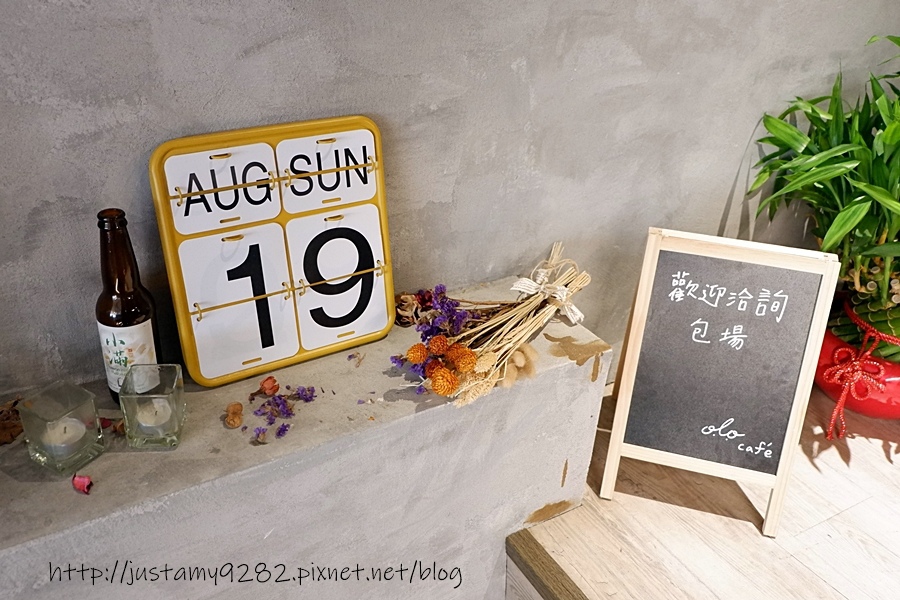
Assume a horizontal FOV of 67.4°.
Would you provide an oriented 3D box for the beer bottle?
[{"bbox_3d":[-0.365,0.013,0.761,0.061,0.230,0.061,-10,28,-25],"label":"beer bottle"}]

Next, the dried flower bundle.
[{"bbox_3d":[0.067,0.003,1.011,0.235,0.080,0.400,22,31,33],"label":"dried flower bundle"}]

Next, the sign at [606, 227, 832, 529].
[{"bbox_3d":[0.432,0.097,1.120,0.270,0.425,0.300,10,26,14],"label":"sign"}]

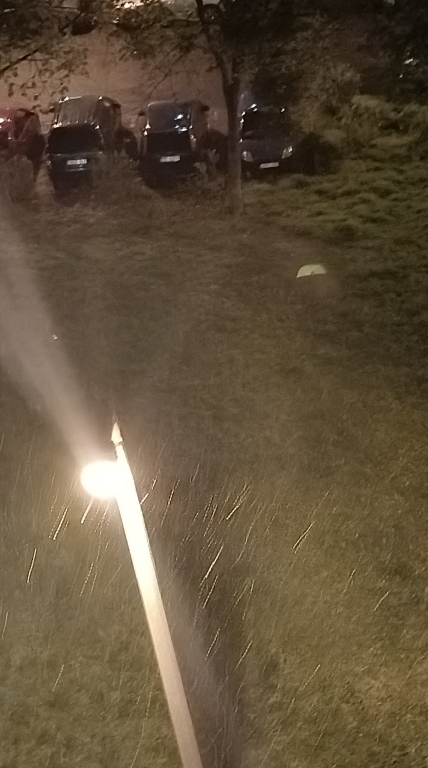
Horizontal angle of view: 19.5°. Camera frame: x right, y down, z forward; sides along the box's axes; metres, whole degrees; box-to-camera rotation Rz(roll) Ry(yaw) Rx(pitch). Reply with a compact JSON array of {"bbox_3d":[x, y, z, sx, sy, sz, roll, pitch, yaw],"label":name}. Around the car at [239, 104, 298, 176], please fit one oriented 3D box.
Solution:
[{"bbox_3d":[1.412,-7.223,35.196,1.660,1.460,3.950,-4,34,0],"label":"car"}]

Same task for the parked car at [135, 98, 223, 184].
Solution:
[{"bbox_3d":[-1.148,-7.200,35.164,1.740,1.780,4.150,-3,34,2],"label":"parked car"}]

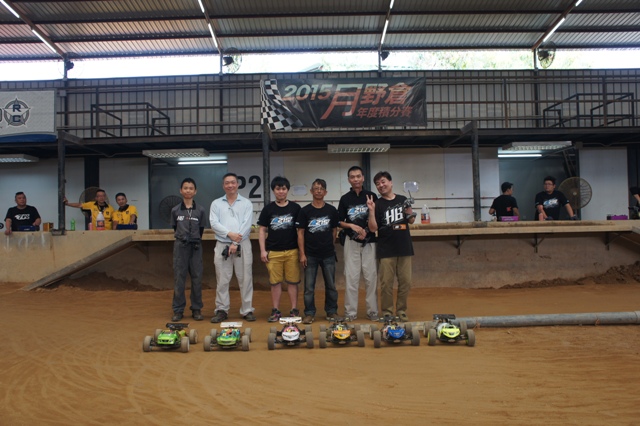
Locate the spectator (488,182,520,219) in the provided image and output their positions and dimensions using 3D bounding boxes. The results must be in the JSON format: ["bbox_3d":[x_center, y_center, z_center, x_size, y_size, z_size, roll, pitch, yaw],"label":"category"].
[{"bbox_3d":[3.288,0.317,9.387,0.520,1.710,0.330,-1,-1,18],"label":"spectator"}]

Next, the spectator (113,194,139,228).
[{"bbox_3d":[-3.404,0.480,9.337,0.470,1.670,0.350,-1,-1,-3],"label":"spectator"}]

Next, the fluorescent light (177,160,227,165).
[{"bbox_3d":[-2.612,-1.132,12.000,1.200,0.070,0.080,-1,-1,0],"label":"fluorescent light"}]

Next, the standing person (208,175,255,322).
[{"bbox_3d":[-1.018,0.394,6.187,0.540,1.710,0.330,-1,-1,-5],"label":"standing person"}]

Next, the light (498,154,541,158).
[{"bbox_3d":[4.486,-1.293,12.200,1.200,0.080,0.100,-1,-1,0],"label":"light"}]

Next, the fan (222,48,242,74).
[{"bbox_3d":[-2.059,-3.565,12.500,0.620,0.620,0.380,0,9,-41],"label":"fan"}]

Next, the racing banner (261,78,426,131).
[{"bbox_3d":[0.432,-1.995,9.800,3.050,0.920,0.050,-1,-1,0],"label":"racing banner"}]

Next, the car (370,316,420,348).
[{"bbox_3d":[0.712,1.142,5.090,0.425,0.200,0.520,-1,-1,0],"label":"car"}]

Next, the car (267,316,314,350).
[{"bbox_3d":[-0.272,1.128,5.000,0.410,0.205,0.520,-1,-1,-2],"label":"car"}]

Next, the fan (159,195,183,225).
[{"bbox_3d":[-3.298,-0.061,12.000,0.620,0.620,0.320,-1,-1,-6],"label":"fan"}]

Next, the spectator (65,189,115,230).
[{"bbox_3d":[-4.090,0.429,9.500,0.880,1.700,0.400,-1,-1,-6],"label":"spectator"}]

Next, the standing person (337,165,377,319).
[{"bbox_3d":[0.456,0.364,6.310,0.490,1.820,0.380,-1,-1,2],"label":"standing person"}]

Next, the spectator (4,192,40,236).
[{"bbox_3d":[-5.127,0.501,9.187,0.610,1.710,0.380,-1,-1,-7],"label":"spectator"}]

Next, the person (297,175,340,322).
[{"bbox_3d":[-0.021,0.439,6.250,0.480,1.690,0.350,-1,-1,0],"label":"person"}]

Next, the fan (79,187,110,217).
[{"bbox_3d":[-4.607,-0.231,10.900,0.620,0.620,0.360,-1,2,-7],"label":"fan"}]

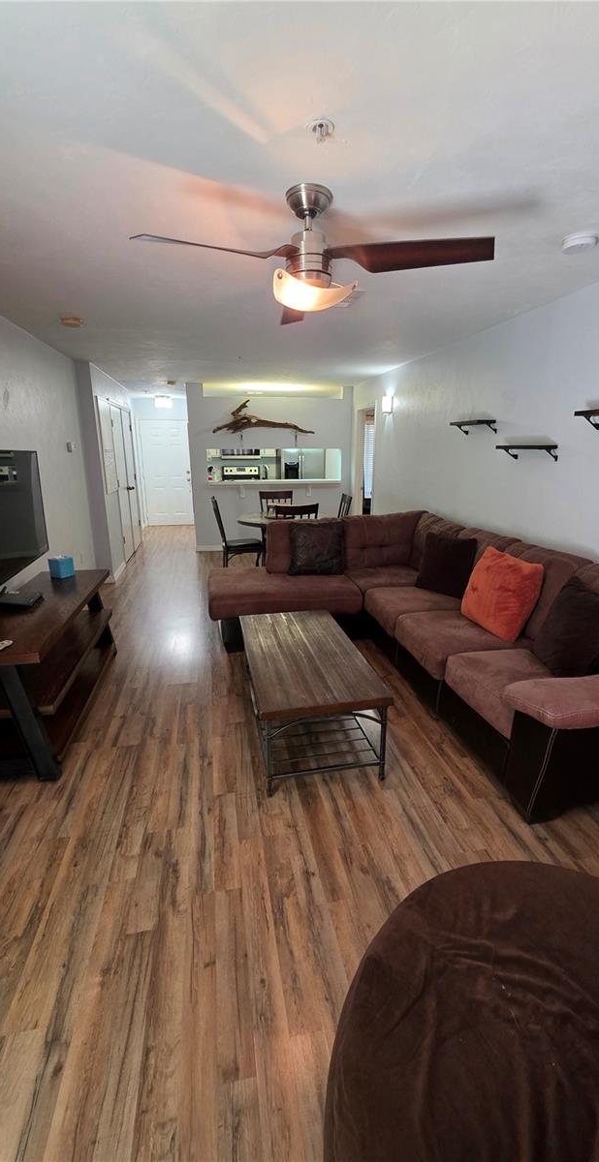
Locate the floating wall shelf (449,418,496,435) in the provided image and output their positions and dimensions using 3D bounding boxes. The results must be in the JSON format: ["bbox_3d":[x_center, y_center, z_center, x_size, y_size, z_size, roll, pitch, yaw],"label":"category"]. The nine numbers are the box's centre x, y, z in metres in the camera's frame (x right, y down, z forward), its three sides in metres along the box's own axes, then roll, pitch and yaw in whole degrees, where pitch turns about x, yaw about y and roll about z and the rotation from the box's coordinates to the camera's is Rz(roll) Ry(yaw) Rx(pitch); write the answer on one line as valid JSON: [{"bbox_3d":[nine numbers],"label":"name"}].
[{"bbox_3d":[1.389,-1.232,3.520,0.155,0.105,0.415,-3,17,-11],"label":"floating wall shelf"}]

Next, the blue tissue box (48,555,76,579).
[{"bbox_3d":[-1.665,-0.093,3.062,0.110,0.130,0.110,8,19,23],"label":"blue tissue box"}]

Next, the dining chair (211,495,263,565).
[{"bbox_3d":[-0.697,-0.440,5.010,0.560,0.990,0.460,-2,17,-11],"label":"dining chair"}]

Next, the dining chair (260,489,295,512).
[{"bbox_3d":[-0.254,-0.641,5.698,0.450,0.985,0.530,-3,17,-11],"label":"dining chair"}]

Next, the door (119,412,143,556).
[{"bbox_3d":[-2.612,-1.545,6.857,0.045,2.040,0.750,-3,17,-11],"label":"door"}]

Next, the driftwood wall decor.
[{"bbox_3d":[-0.498,-2.375,6.344,1.490,0.460,0.200,-2,17,-11],"label":"driftwood wall decor"}]

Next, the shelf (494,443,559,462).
[{"bbox_3d":[1.507,-0.856,2.924,0.150,0.105,0.410,-3,17,-11],"label":"shelf"}]

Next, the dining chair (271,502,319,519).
[{"bbox_3d":[-0.108,-0.338,4.695,0.460,0.990,0.560,-5,17,-19],"label":"dining chair"}]

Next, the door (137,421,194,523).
[{"bbox_3d":[-2.659,-2.164,8.856,0.910,2.040,0.050,-2,17,-11],"label":"door"}]

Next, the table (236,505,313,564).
[{"bbox_3d":[-0.196,-0.389,5.276,1.080,0.755,1.080,-3,17,-11],"label":"table"}]

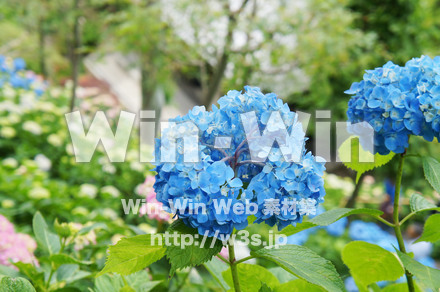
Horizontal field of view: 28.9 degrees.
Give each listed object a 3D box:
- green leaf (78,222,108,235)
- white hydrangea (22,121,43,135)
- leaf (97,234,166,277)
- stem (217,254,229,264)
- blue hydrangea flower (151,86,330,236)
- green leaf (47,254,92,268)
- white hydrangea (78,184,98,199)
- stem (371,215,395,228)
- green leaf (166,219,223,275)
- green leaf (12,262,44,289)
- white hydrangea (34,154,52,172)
[{"bbox_3d":[-0.237,0.154,1.600,0.058,0.022,0.042,2,6,22],"label":"green leaf"},{"bbox_3d":[-1.492,-0.147,6.800,0.150,0.105,0.150,0,6,0],"label":"white hydrangea"},{"bbox_3d":[-0.097,0.122,0.955,0.082,0.018,0.048,-22,45,0],"label":"leaf"},{"bbox_3d":[0.003,0.126,0.950,0.016,0.005,0.005,37,0,0],"label":"stem"},{"bbox_3d":[0.022,0.017,0.960,0.190,0.163,0.170,0,5,0],"label":"blue hydrangea flower"},{"bbox_3d":[-0.263,0.203,1.500,0.077,0.024,0.050,0,6,0],"label":"green leaf"},{"bbox_3d":[-0.813,0.282,5.300,0.118,0.090,0.118,0,6,0],"label":"white hydrangea"},{"bbox_3d":[0.200,0.093,1.050,0.031,0.006,0.006,30,0,3],"label":"stem"},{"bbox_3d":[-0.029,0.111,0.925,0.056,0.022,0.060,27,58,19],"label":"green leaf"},{"bbox_3d":[-0.338,0.228,1.500,0.058,0.042,0.050,0,6,0],"label":"green leaf"},{"bbox_3d":[-1.240,0.123,6.000,0.125,0.115,0.125,0,6,0],"label":"white hydrangea"}]

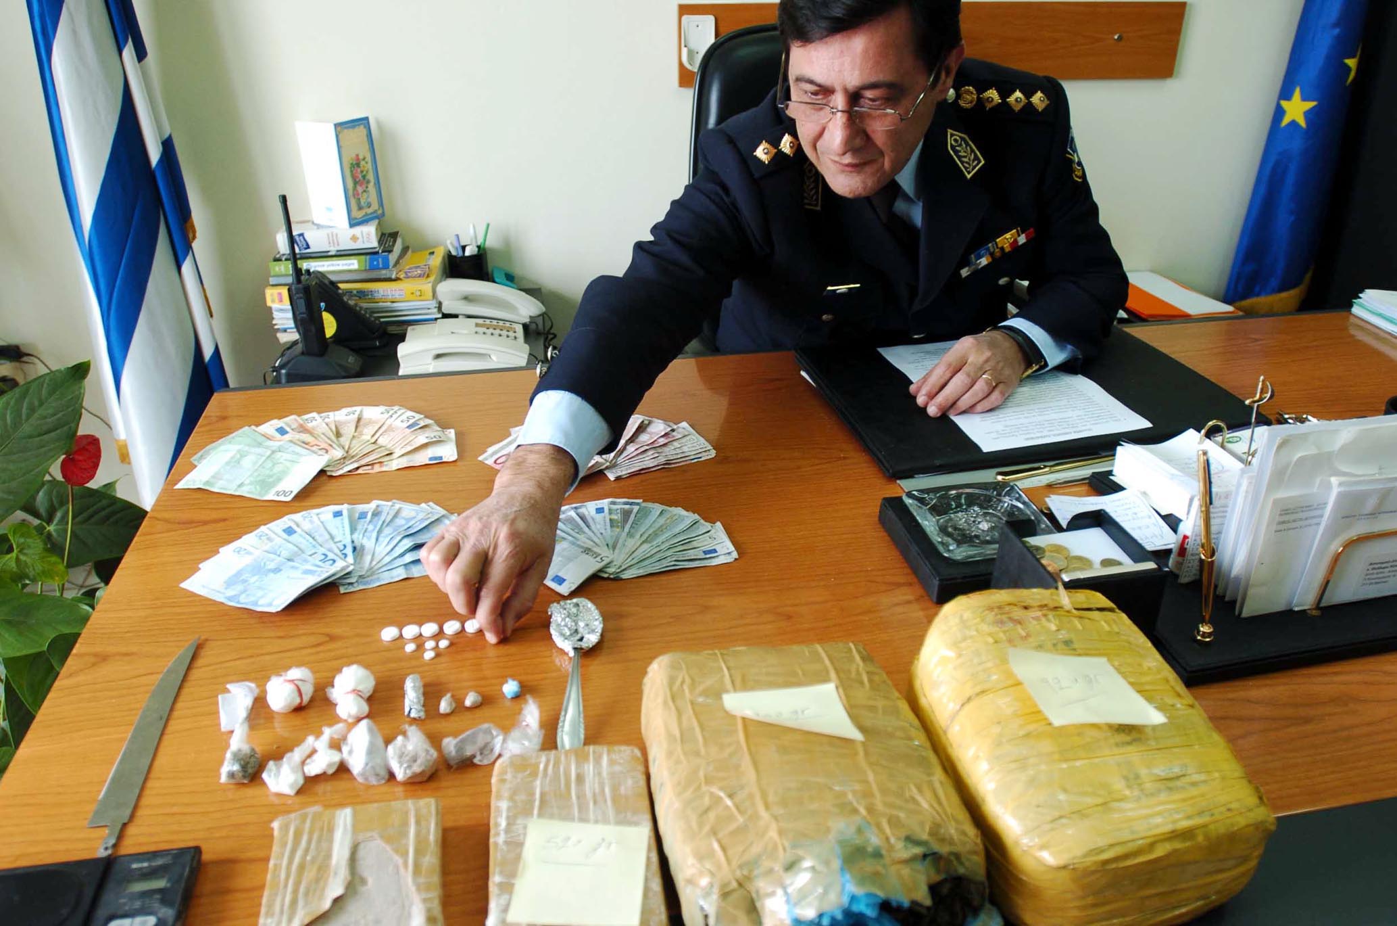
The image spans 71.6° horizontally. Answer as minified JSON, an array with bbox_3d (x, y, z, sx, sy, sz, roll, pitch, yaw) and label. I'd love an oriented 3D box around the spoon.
[{"bbox_3d":[-0.100,0.168,0.769,0.046,0.021,0.186,-3,30,-4],"label":"spoon"}]

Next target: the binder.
[{"bbox_3d":[0.398,-0.094,1.226,0.468,0.017,0.340,-6,30,-10],"label":"binder"}]

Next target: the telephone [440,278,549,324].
[{"bbox_3d":[-0.379,-0.292,1.773,0.207,0.078,0.105,5,30,9],"label":"telephone"}]

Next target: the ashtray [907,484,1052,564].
[{"bbox_3d":[0.263,0.054,0.898,0.105,0.029,0.103,-4,30,-7],"label":"ashtray"}]

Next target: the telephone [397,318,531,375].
[{"bbox_3d":[-0.380,-0.191,1.602,0.206,0.070,0.152,-4,30,-6],"label":"telephone"}]

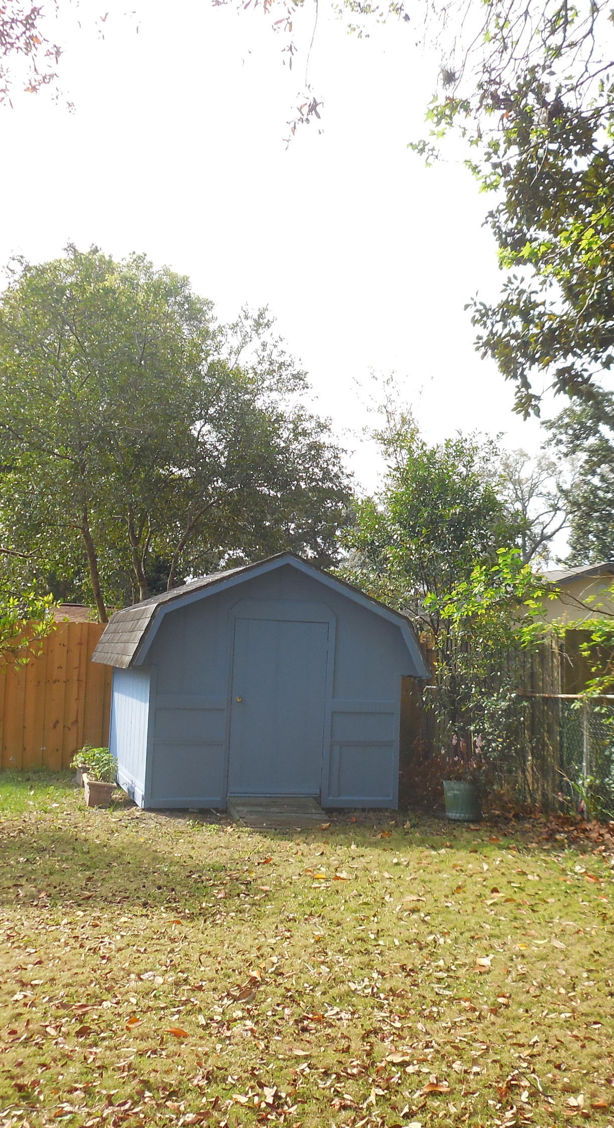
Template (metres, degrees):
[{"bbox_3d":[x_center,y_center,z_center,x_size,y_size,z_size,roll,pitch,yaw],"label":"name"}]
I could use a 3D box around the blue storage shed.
[{"bbox_3d":[-0.647,1.186,11.602,2.880,2.420,3.000,3,-5,-17],"label":"blue storage shed"}]

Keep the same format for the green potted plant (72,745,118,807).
[{"bbox_3d":[-2.015,2.015,10.350,0.400,0.550,0.520,3,-5,-17],"label":"green potted plant"}]

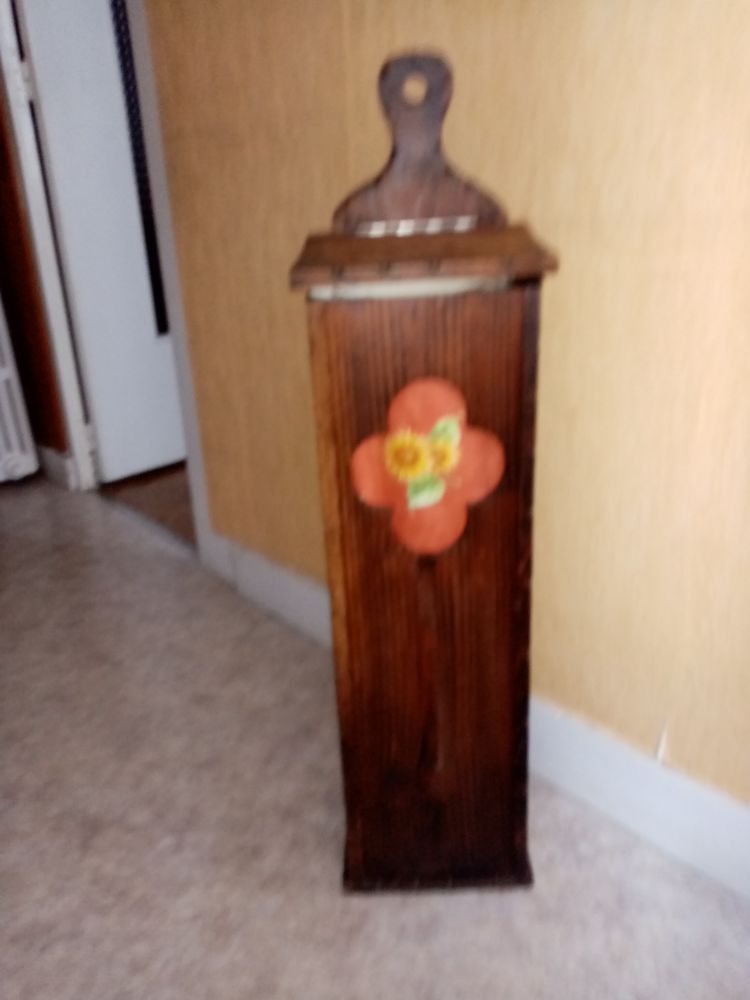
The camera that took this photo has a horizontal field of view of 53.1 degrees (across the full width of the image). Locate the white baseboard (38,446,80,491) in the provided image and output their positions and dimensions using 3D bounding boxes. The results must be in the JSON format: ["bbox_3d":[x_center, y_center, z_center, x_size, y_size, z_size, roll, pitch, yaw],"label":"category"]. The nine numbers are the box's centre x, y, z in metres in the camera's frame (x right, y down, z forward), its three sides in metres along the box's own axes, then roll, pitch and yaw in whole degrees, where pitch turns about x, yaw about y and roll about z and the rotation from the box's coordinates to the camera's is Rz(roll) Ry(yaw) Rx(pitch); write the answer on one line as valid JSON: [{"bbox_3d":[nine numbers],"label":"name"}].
[{"bbox_3d":[-0.998,-0.108,2.352,0.026,0.104,0.250,-18,24,-37],"label":"white baseboard"}]

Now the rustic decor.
[{"bbox_3d":[0.050,0.011,0.742,0.211,0.817,0.155,-2,19,2],"label":"rustic decor"}]

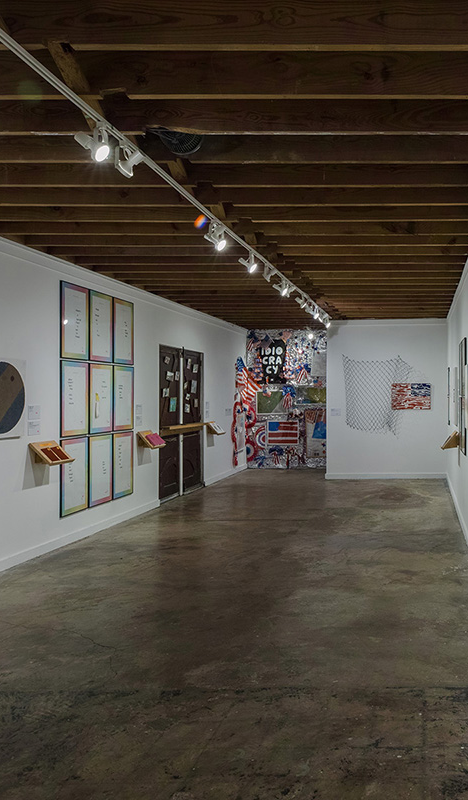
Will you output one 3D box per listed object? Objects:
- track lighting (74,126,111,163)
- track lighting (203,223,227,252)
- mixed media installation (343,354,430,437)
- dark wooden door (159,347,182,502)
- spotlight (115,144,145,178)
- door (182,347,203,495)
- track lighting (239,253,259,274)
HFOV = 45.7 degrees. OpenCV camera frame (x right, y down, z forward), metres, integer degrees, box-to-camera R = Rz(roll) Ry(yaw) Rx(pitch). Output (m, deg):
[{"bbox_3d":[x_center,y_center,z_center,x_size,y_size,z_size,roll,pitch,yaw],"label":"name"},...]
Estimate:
[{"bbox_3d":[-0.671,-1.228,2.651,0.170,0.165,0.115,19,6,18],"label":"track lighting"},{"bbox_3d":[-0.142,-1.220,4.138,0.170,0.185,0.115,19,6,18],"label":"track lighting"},{"bbox_3d":[2.622,-0.086,9.568,1.483,1.397,0.080,0,0,0],"label":"mixed media installation"},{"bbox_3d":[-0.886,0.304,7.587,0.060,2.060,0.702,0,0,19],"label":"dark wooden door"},{"bbox_3d":[-0.544,-1.235,2.860,0.165,0.165,0.115,-19,-6,18],"label":"spotlight"},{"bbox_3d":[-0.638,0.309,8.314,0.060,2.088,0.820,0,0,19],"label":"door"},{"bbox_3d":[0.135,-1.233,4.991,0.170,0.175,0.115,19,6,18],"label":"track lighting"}]

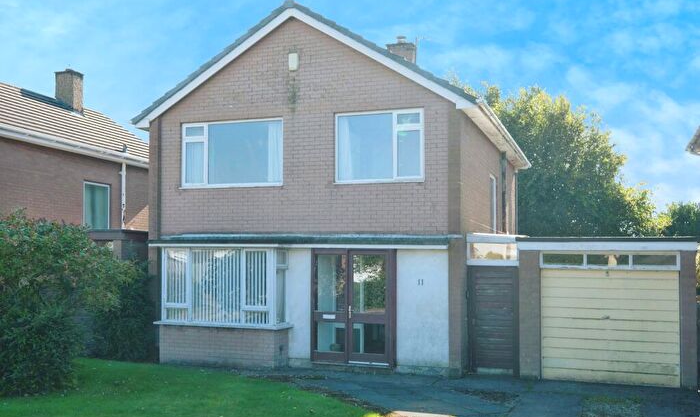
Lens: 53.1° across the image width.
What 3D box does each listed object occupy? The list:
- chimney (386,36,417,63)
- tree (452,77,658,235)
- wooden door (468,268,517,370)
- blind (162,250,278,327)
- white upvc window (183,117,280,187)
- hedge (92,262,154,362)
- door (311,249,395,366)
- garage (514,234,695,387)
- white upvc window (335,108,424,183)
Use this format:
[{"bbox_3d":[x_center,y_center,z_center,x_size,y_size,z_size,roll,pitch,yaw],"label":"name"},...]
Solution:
[{"bbox_3d":[1.524,-4.302,20.263,0.772,1.386,0.544,-1,-2,20],"label":"chimney"},{"bbox_3d":[7.198,-0.681,24.959,7.500,8.140,6.800,-1,-2,20],"label":"tree"},{"bbox_3d":[2.578,1.964,12.534,0.851,1.921,0.099,-1,-2,20],"label":"wooden door"},{"bbox_3d":[-2.450,1.507,13.666,2.475,1.485,0.594,-1,-2,20],"label":"blind"},{"bbox_3d":[-2.385,-1.095,14.093,2.307,1.346,0.109,-1,-2,20],"label":"white upvc window"},{"bbox_3d":[-4.715,2.064,14.513,1.188,2.000,0.941,-1,-2,20],"label":"hedge"},{"bbox_3d":[0.071,1.852,13.173,1.713,2.148,0.119,-1,-2,20],"label":"door"},{"bbox_3d":[5.088,1.760,14.061,2.851,2.425,5.148,-1,-2,20],"label":"garage"},{"bbox_3d":[0.545,-1.135,13.055,1.762,1.346,0.109,-1,-2,20],"label":"white upvc window"}]

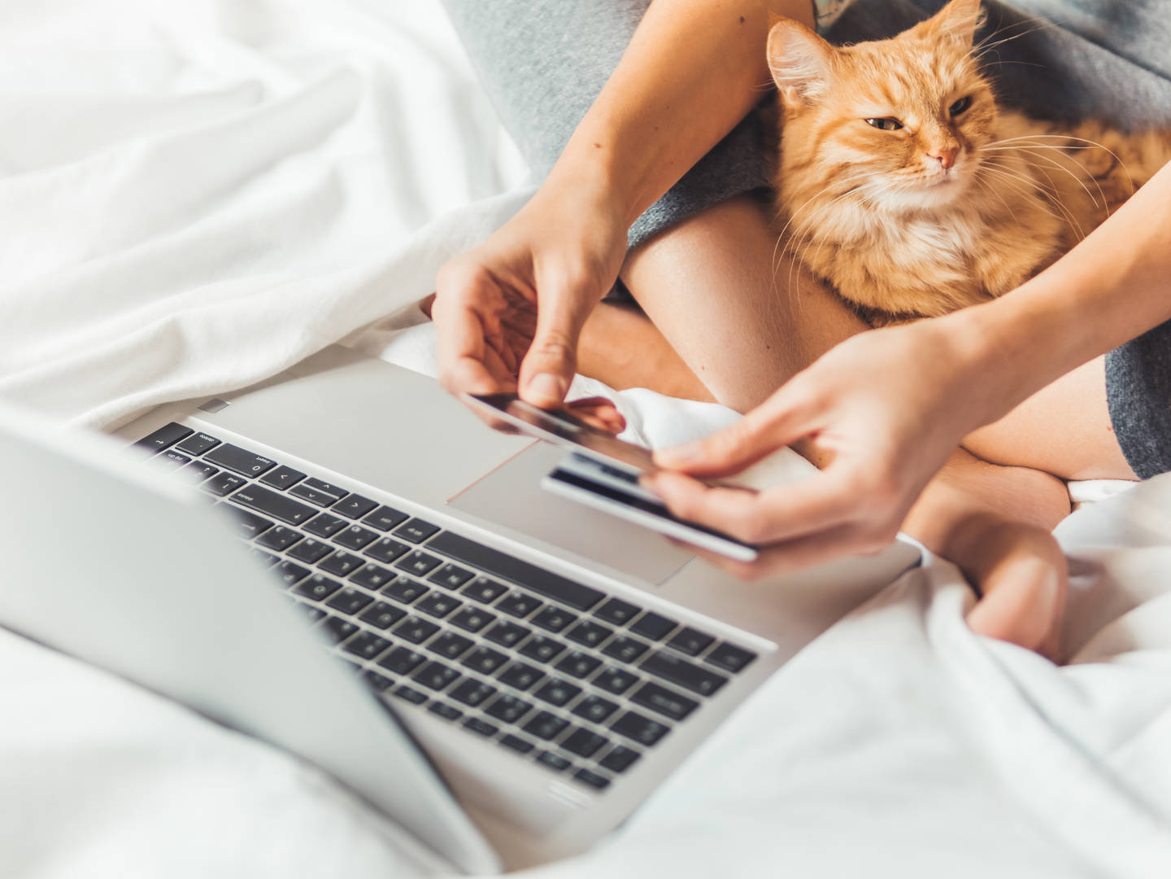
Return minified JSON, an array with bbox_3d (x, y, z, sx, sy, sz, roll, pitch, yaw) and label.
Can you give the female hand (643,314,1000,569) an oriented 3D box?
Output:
[{"bbox_3d":[0.093,0.002,0.797,0.148,0.085,0.080,-15,33,-19],"label":"female hand"}]

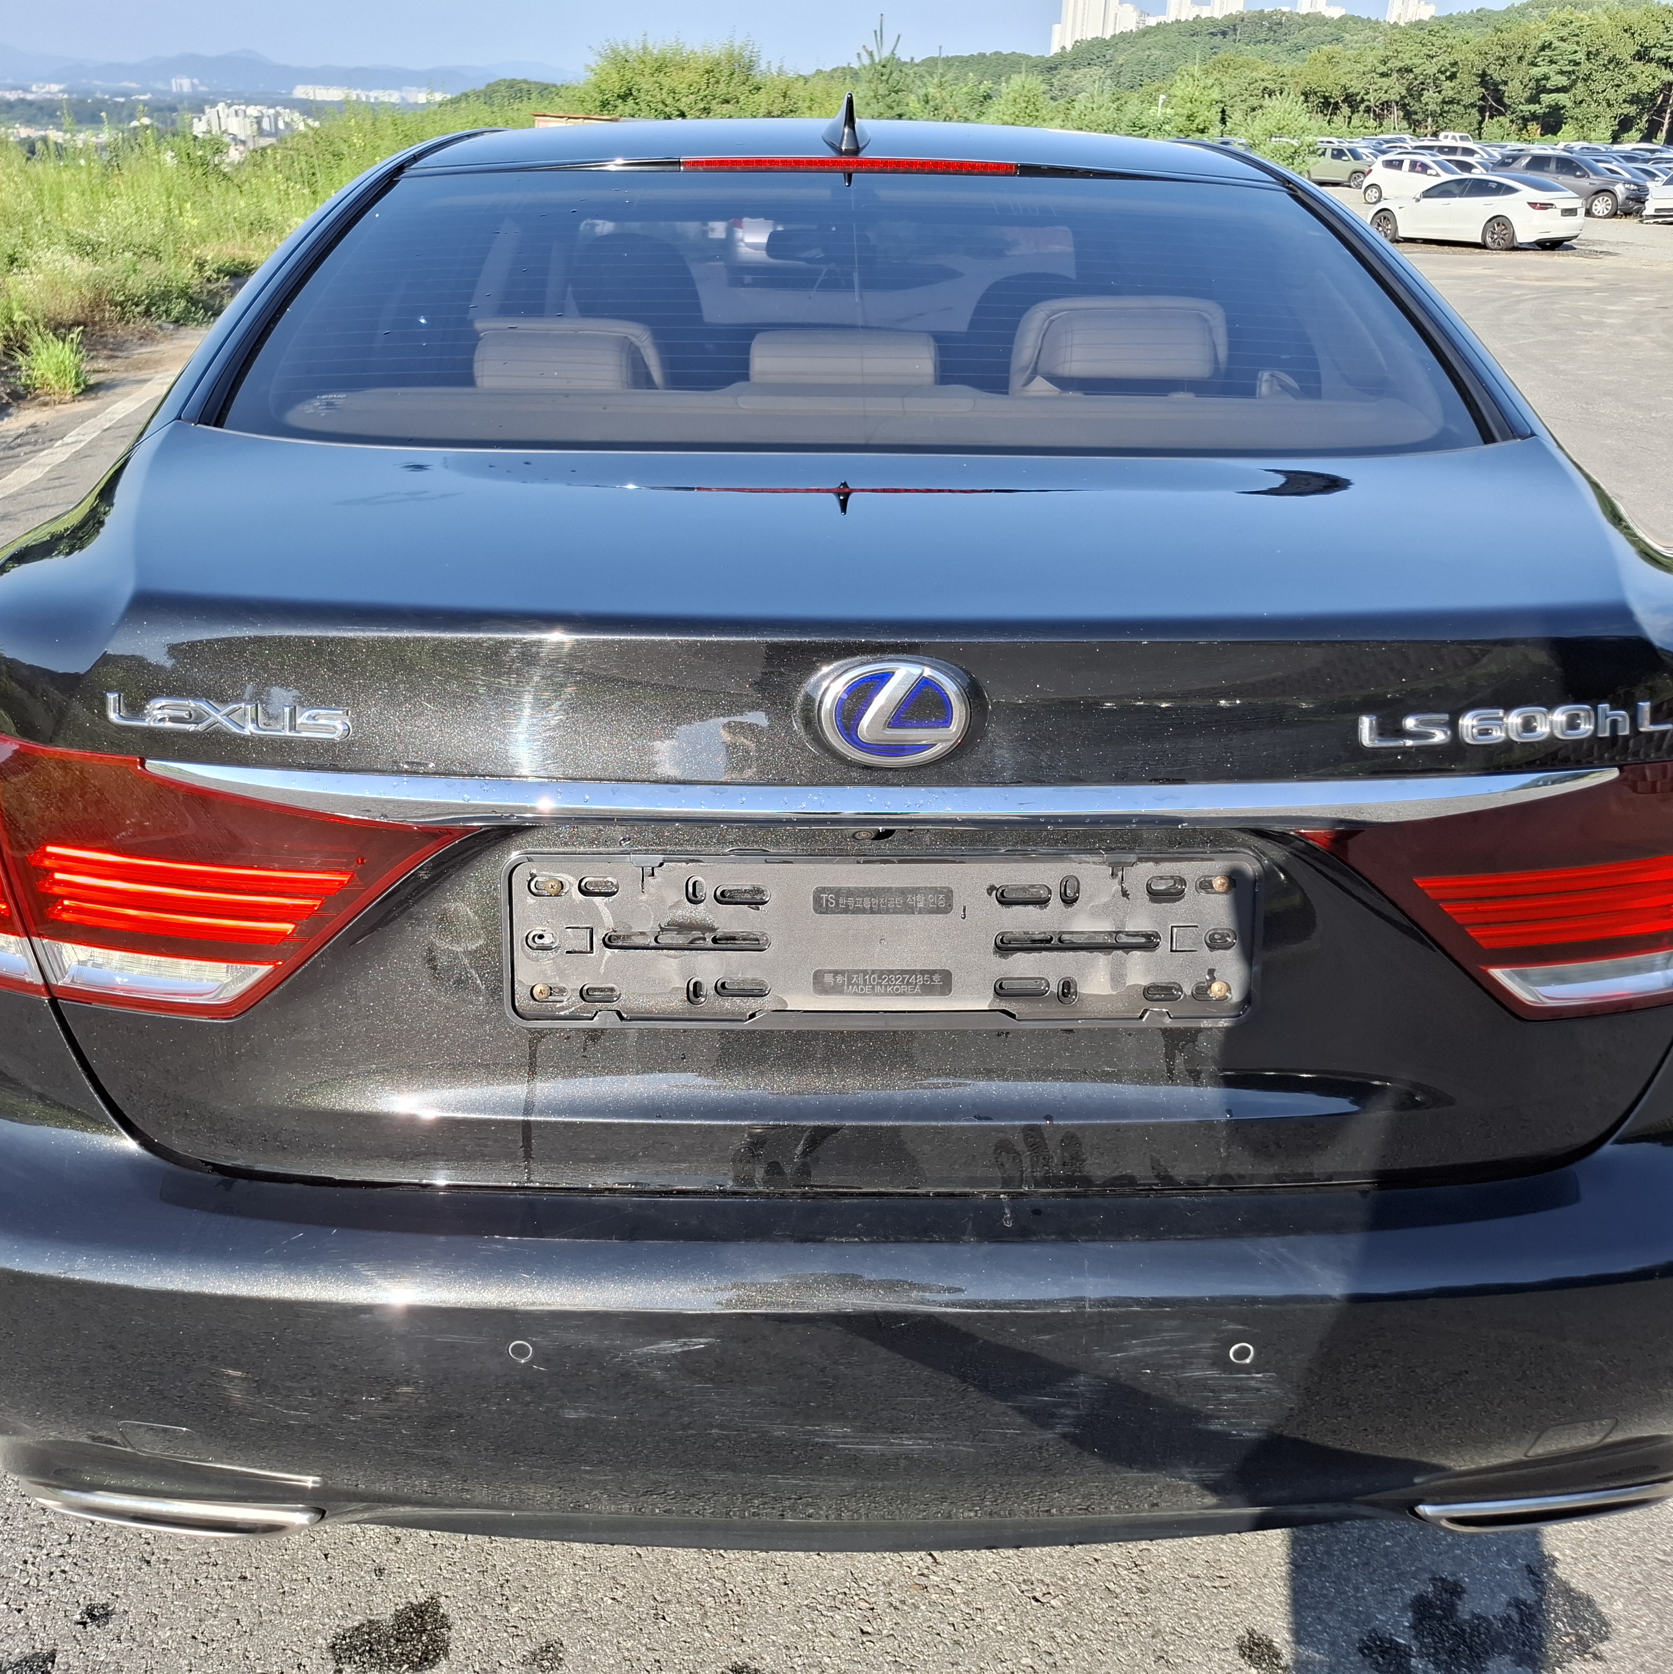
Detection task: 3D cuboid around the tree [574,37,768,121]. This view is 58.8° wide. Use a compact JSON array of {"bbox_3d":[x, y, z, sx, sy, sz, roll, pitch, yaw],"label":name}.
[{"bbox_3d":[-3.457,-14.755,31.759,3.900,3.980,3.600,1,25,0],"label":"tree"}]

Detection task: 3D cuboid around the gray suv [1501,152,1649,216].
[{"bbox_3d":[23.609,-21.060,47.916,4.700,1.740,1.920,16,29,30],"label":"gray suv"}]

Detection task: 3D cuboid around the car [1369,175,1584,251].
[{"bbox_3d":[14.398,-14.165,33.546,1.870,1.440,4.690,-14,29,-29],"label":"car"}]

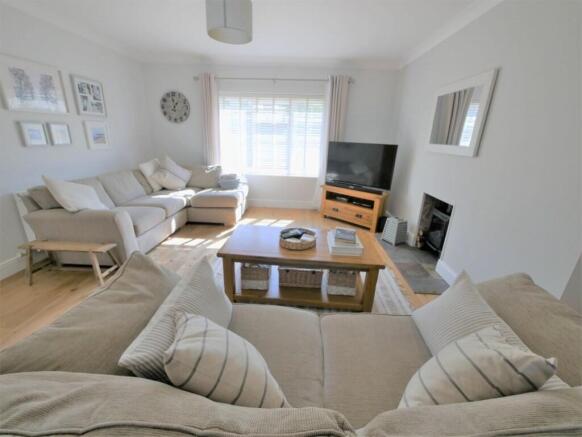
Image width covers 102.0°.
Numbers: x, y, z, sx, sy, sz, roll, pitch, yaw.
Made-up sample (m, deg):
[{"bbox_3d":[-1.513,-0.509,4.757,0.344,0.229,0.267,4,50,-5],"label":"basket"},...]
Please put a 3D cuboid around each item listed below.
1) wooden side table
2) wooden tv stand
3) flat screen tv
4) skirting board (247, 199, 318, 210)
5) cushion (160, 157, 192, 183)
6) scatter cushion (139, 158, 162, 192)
[{"bbox_3d":[-1.984,0.406,2.159,0.770,0.340,0.290,2,19,1],"label":"wooden side table"},{"bbox_3d":[1.042,-0.210,3.870,0.980,0.555,0.460,17,25,37],"label":"wooden tv stand"},{"bbox_3d":[1.068,-0.825,3.696,1.050,0.645,0.100,13,22,29],"label":"flat screen tv"},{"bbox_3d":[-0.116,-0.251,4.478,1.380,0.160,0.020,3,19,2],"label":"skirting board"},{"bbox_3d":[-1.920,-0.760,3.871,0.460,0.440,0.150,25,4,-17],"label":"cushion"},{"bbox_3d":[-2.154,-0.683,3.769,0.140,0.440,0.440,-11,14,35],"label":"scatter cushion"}]

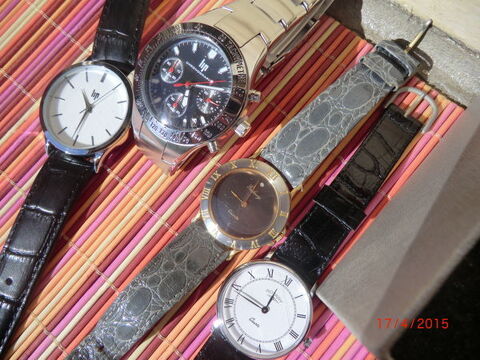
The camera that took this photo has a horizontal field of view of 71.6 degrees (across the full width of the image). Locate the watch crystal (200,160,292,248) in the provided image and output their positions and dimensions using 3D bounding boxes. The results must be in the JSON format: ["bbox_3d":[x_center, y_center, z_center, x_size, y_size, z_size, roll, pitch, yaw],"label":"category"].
[{"bbox_3d":[0.002,0.010,0.127,0.034,0.005,0.034,39,86,10],"label":"watch crystal"}]

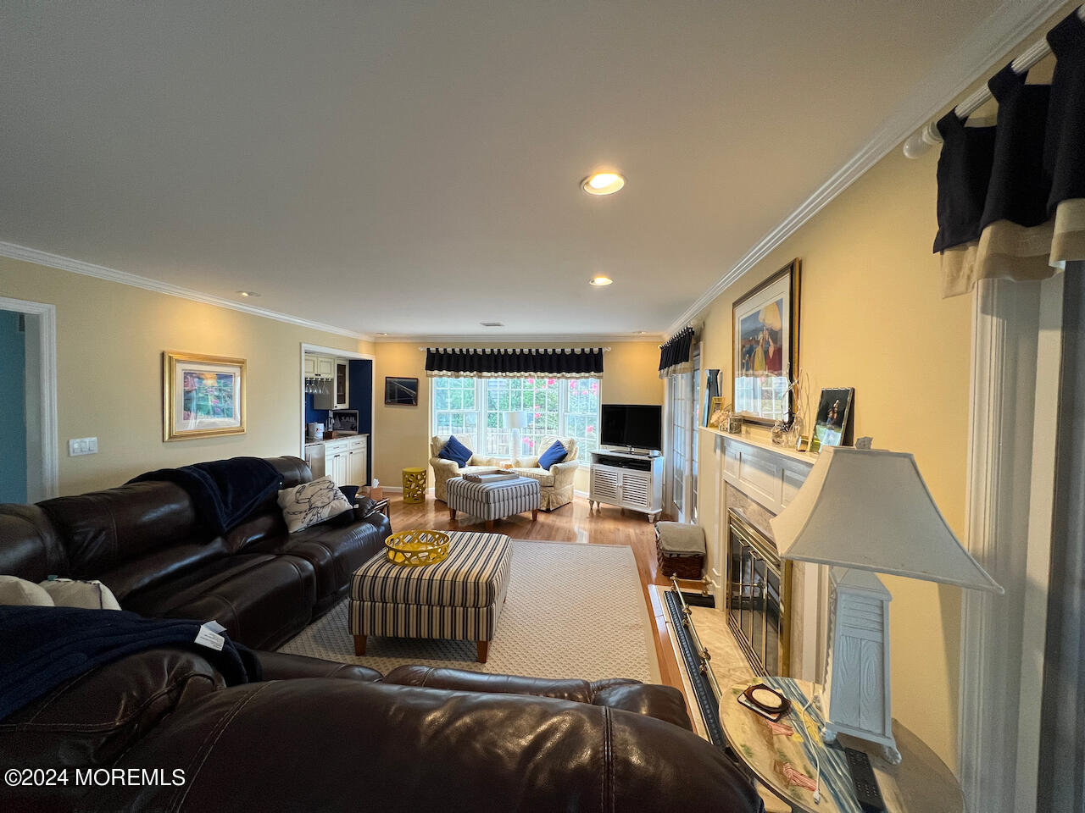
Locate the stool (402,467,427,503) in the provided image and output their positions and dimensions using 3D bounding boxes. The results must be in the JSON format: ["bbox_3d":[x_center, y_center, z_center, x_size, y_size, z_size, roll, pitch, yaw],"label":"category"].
[{"bbox_3d":[-1.857,1.130,5.919,0.360,0.470,0.360,1,2,8],"label":"stool"}]

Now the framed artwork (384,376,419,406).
[{"bbox_3d":[-2.180,-0.231,6.327,0.530,0.432,0.030,1,1,8],"label":"framed artwork"}]

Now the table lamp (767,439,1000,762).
[{"bbox_3d":[0.840,0.476,1.079,0.385,0.790,0.385,1,2,25],"label":"table lamp"}]

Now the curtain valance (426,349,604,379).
[{"bbox_3d":[-0.449,-0.638,6.010,2.652,0.449,0.100,1,1,8],"label":"curtain valance"}]

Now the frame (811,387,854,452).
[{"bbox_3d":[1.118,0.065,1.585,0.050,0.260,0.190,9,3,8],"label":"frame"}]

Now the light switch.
[{"bbox_3d":[-3.103,0.272,2.759,0.014,0.116,0.160,1,1,8],"label":"light switch"}]

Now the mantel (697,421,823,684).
[{"bbox_3d":[1.157,0.842,2.296,0.165,1.325,1.680,1,2,8],"label":"mantel"}]

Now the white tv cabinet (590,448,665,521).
[{"bbox_3d":[1.140,1.022,5.419,0.950,0.780,0.400,2,2,43],"label":"white tv cabinet"}]

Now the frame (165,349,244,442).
[{"bbox_3d":[-2.970,-0.086,3.621,0.040,0.726,0.764,1,1,8],"label":"frame"}]

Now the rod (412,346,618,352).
[{"bbox_3d":[-0.448,-0.848,6.006,2.894,0.055,0.070,1,1,8],"label":"rod"}]

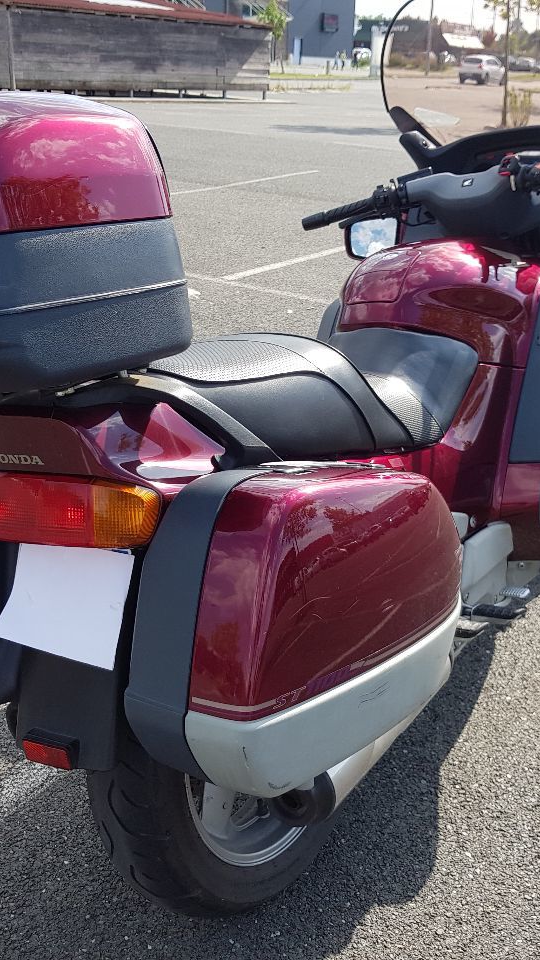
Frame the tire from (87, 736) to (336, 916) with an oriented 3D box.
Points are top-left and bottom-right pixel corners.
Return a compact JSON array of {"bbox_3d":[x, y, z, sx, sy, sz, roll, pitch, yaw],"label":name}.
[{"bbox_3d":[-0.029,0.352,1.526,0.160,0.650,0.650,3,19,35],"label":"tire"}]

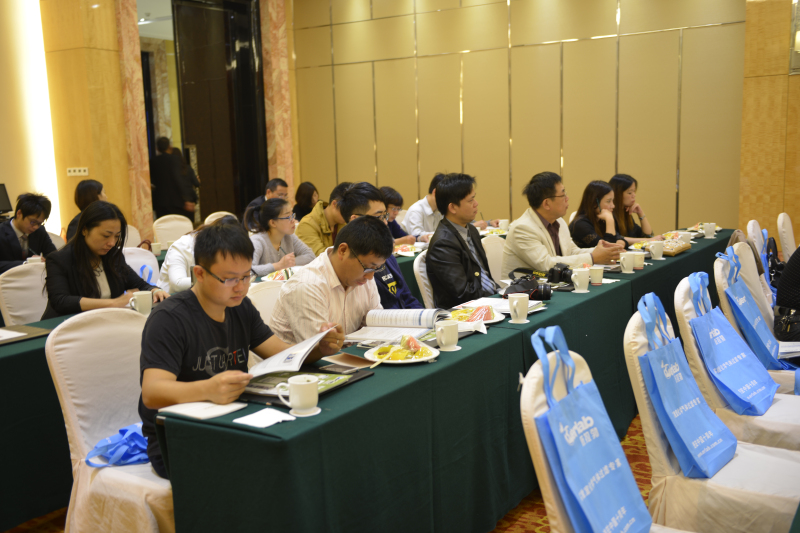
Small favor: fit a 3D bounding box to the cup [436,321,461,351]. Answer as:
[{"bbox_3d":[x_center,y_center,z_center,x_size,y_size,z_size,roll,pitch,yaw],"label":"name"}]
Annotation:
[{"bbox_3d":[0.169,0.255,3.062,0.083,0.095,0.110,2,8,28],"label":"cup"}]

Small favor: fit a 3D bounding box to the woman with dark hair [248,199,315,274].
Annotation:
[{"bbox_3d":[-0.748,0.151,5.184,0.730,1.170,0.510,4,10,33],"label":"woman with dark hair"}]

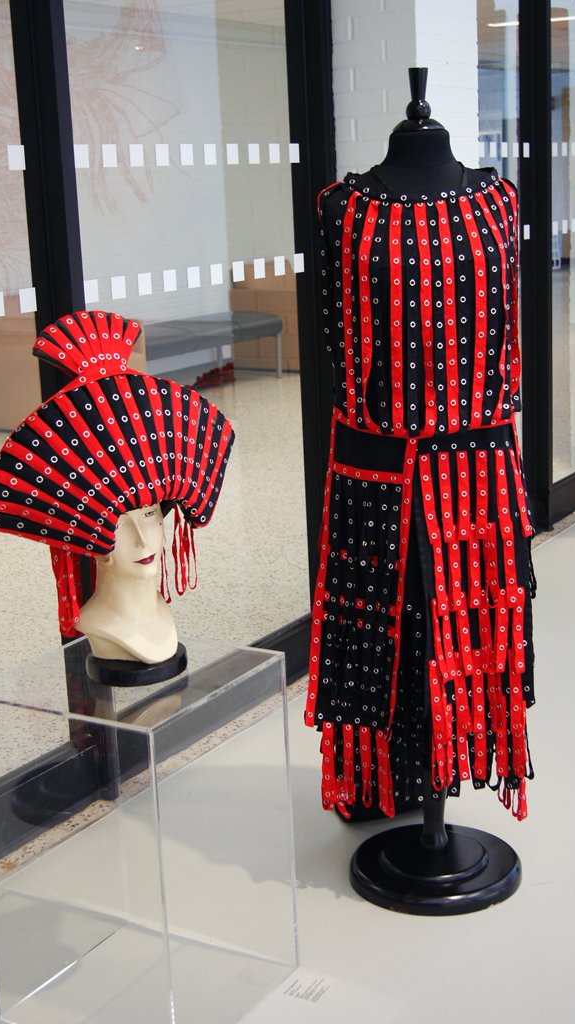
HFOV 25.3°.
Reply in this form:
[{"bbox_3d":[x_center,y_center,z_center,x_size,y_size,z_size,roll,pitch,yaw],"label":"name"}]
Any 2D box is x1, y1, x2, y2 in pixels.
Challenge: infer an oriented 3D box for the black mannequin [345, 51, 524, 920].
[{"bbox_3d":[0.293,-0.021,2.667,0.400,1.710,0.385,-4,14,-4],"label":"black mannequin"}]

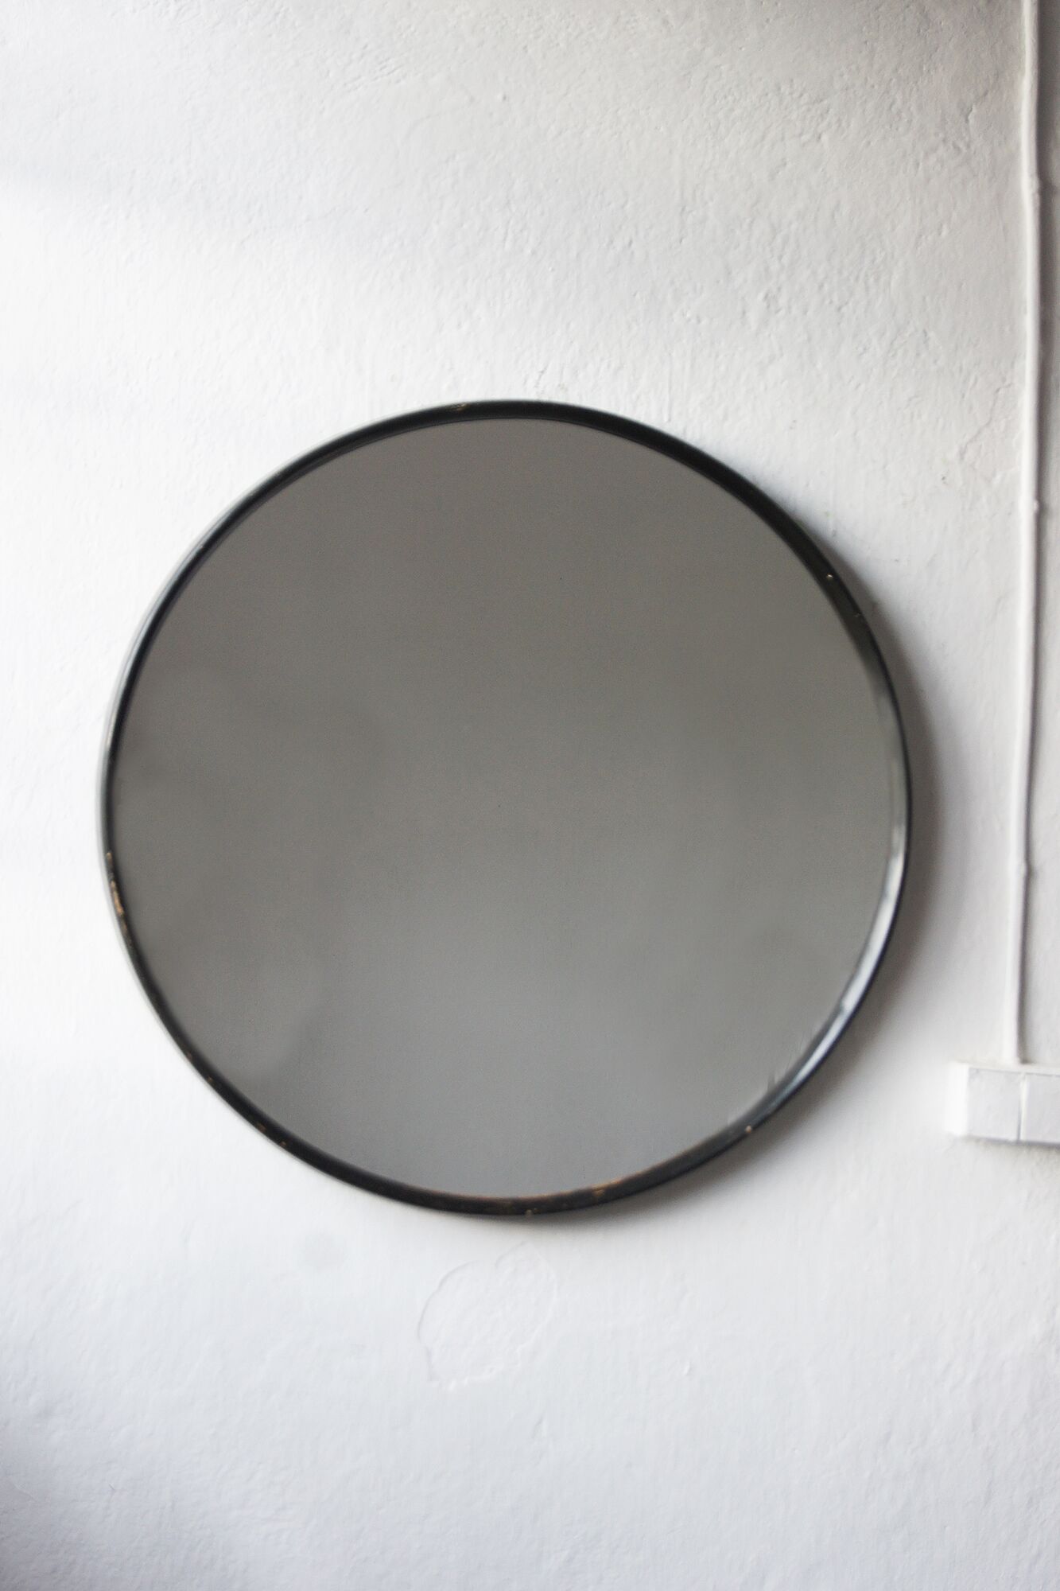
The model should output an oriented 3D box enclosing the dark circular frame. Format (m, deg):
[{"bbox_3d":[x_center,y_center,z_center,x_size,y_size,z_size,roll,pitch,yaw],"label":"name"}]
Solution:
[{"bbox_3d":[-0.018,0.010,2.524,0.620,0.620,0.040,1,0,-9],"label":"dark circular frame"}]

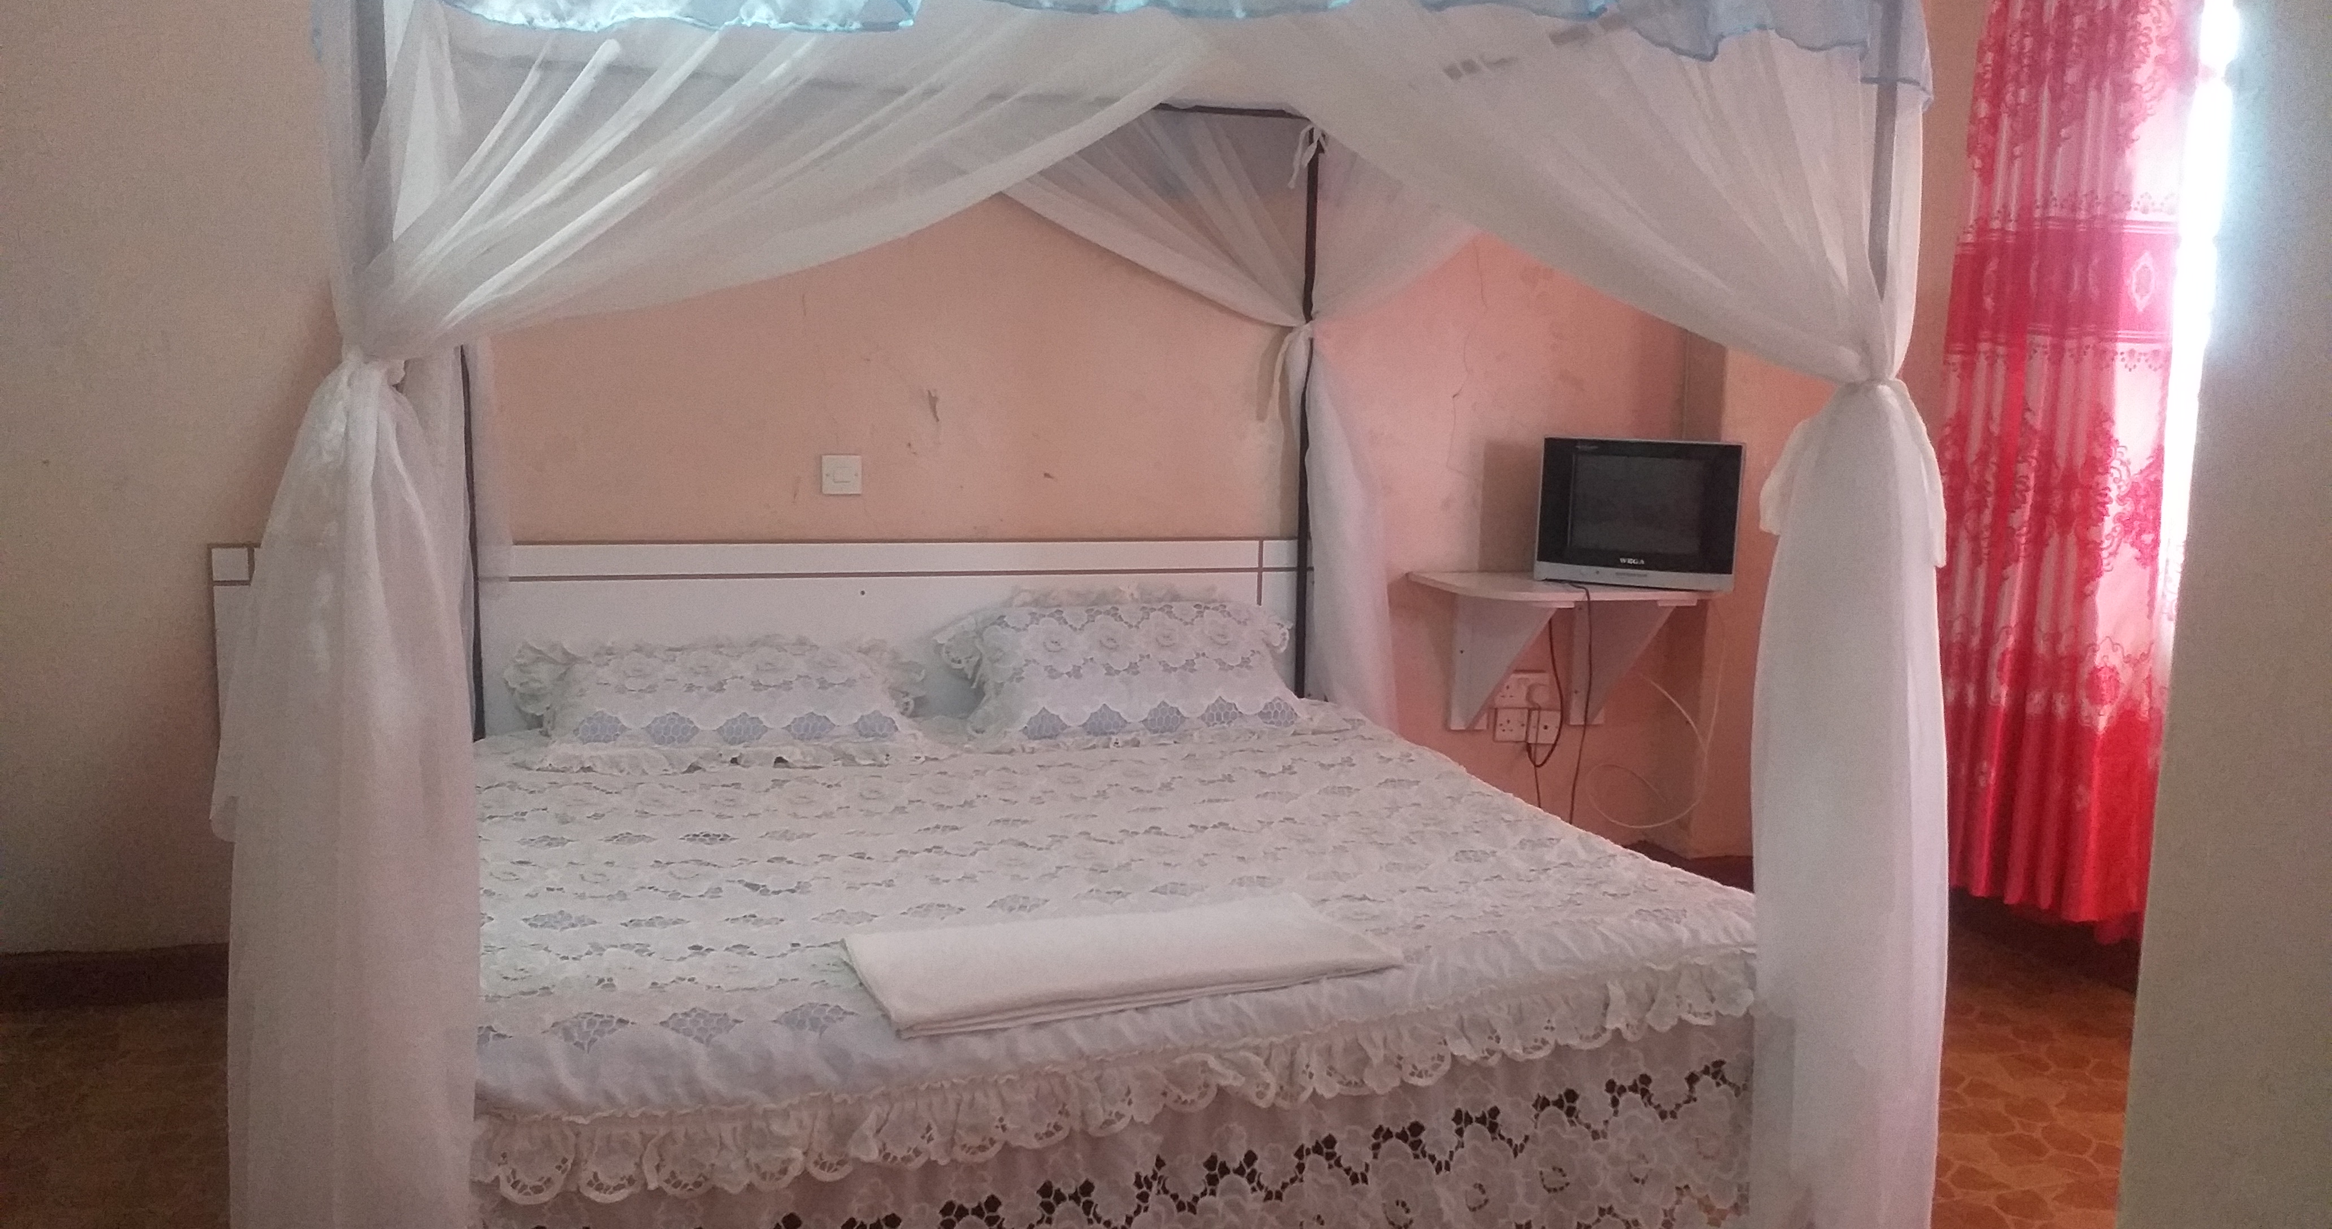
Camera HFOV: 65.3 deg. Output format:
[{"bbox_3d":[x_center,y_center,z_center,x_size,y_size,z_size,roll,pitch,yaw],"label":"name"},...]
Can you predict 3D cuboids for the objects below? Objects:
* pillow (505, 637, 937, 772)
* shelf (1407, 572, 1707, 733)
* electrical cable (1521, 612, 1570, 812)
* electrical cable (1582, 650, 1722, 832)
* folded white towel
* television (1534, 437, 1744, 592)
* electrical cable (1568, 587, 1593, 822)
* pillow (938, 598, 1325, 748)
[{"bbox_3d":[-0.874,0.172,3.632,0.800,0.180,0.480,-1,7,-17],"label":"pillow"},{"bbox_3d":[0.930,0.120,4.379,0.580,0.400,0.440,-1,7,-17],"label":"shelf"},{"bbox_3d":[0.949,0.249,4.549,0.110,0.470,0.100,-1,7,-17],"label":"electrical cable"},{"bbox_3d":[1.195,0.305,4.486,0.330,0.430,0.140,-1,7,-17],"label":"electrical cable"},{"bbox_3d":[-0.057,0.424,2.263,0.630,0.040,0.350,-2,8,-24],"label":"folded white towel"},{"bbox_3d":[1.148,-0.251,4.403,0.450,0.338,0.360,3,7,18],"label":"television"},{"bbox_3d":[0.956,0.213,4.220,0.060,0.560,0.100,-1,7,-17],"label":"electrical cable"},{"bbox_3d":[-0.086,0.107,3.891,0.780,0.260,0.460,-1,7,-17],"label":"pillow"}]

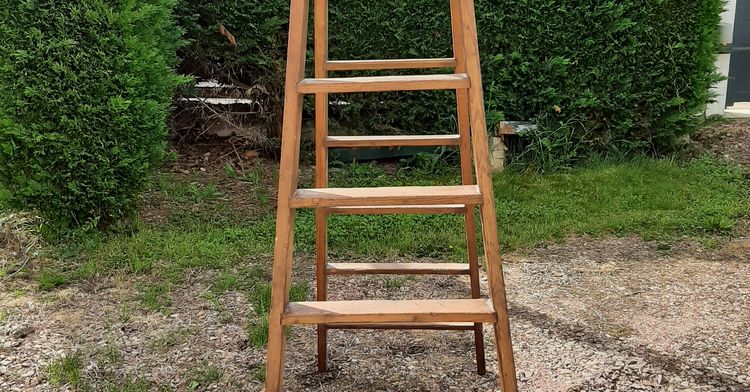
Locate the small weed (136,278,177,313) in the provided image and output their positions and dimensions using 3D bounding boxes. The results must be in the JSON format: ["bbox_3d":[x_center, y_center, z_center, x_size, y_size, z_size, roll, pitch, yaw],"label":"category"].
[{"bbox_3d":[-1.084,0.494,3.735,0.152,0.127,0.130,-1,14,0],"label":"small weed"}]

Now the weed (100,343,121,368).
[{"bbox_3d":[-1.109,0.664,3.150,0.059,0.085,0.050,-1,14,0],"label":"weed"}]

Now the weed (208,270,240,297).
[{"bbox_3d":[-0.783,0.455,3.916,0.139,0.098,0.118,-1,14,0],"label":"weed"}]

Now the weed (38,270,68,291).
[{"bbox_3d":[-1.740,0.456,4.056,0.121,0.074,0.103,-1,14,0],"label":"weed"}]

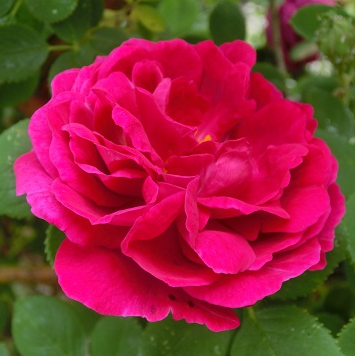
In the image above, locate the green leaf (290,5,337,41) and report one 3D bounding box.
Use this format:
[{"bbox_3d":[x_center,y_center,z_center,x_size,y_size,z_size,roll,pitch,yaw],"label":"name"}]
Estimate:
[{"bbox_3d":[0.086,-0.094,0.310,0.033,0.015,0.024,0,69,6],"label":"green leaf"}]

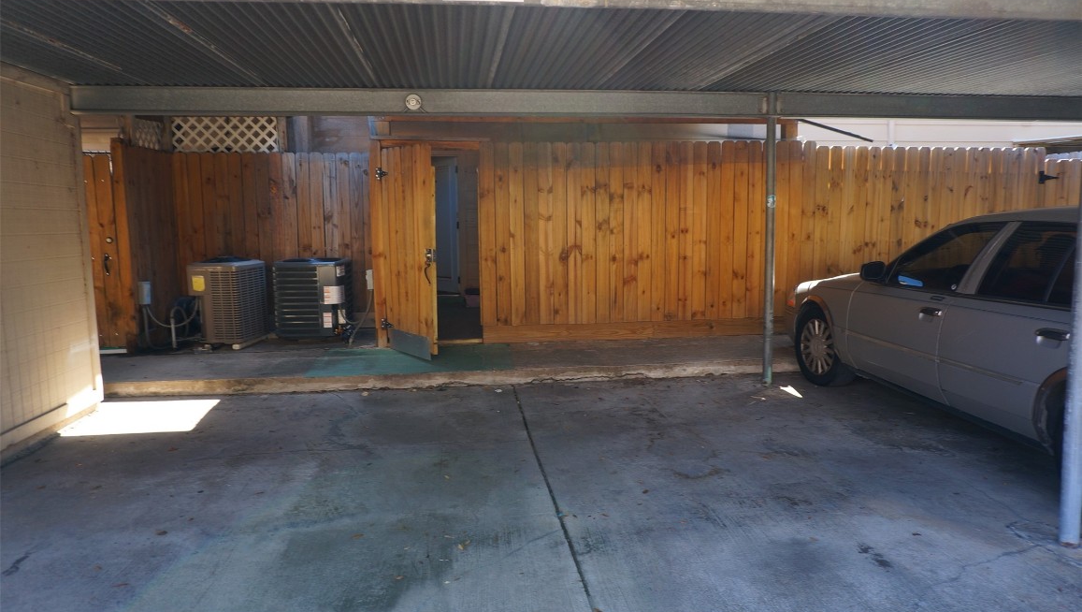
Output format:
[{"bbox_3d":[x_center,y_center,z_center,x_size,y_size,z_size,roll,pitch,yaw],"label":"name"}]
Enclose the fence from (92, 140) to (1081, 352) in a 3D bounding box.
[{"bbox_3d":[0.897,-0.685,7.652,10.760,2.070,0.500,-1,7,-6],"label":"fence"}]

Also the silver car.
[{"bbox_3d":[3.283,0.095,4.218,1.980,1.440,5.380,-1,7,-3],"label":"silver car"}]

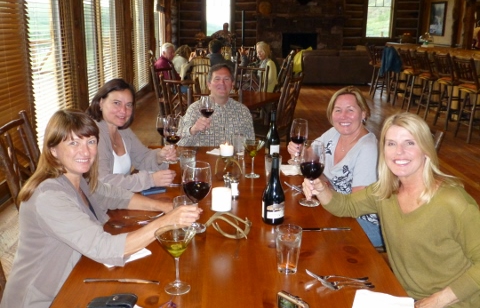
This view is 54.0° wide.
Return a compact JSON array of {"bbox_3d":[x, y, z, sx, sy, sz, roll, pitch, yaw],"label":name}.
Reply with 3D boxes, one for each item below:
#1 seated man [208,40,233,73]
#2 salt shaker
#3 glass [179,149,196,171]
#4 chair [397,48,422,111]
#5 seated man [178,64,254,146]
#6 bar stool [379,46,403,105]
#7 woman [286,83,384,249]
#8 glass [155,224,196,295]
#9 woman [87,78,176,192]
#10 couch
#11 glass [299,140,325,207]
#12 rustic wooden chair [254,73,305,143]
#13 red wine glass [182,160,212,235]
[{"bbox_3d":[-0.272,-1.196,7.700,0.520,1.300,0.800,5,16,15],"label":"seated man"},{"bbox_3d":[-0.024,0.161,2.158,0.038,0.100,0.038,0,15,-1],"label":"salt shaker"},{"bbox_3d":[-0.266,0.062,2.429,0.083,0.143,0.083,0,15,-1],"label":"glass"},{"bbox_3d":[3.226,-1.363,8.759,0.470,1.120,0.430,0,15,-1],"label":"chair"},{"bbox_3d":[-0.175,0.025,3.375,0.560,1.270,0.700,0,15,-2],"label":"seated man"},{"bbox_3d":[3.310,-1.565,9.569,0.520,1.140,0.470,0,15,-2],"label":"bar stool"},{"bbox_3d":[0.420,0.278,2.389,0.550,1.260,0.700,14,21,41],"label":"woman"},{"bbox_3d":[-0.189,0.321,1.410,0.121,0.185,0.121,0,15,-1],"label":"glass"},{"bbox_3d":[-0.522,0.265,2.446,0.700,1.280,0.550,8,17,27],"label":"woman"},{"bbox_3d":[2.616,-2.381,12.915,2.000,0.880,0.940,0,15,-1],"label":"couch"},{"bbox_3d":[0.263,0.073,1.735,0.090,0.232,0.090,0,15,0],"label":"glass"},{"bbox_3d":[0.330,-0.314,5.007,0.560,1.060,0.470,6,16,22],"label":"rustic wooden chair"},{"bbox_3d":[-0.153,0.158,1.712,0.105,0.245,0.105,-1,15,-6],"label":"red wine glass"}]

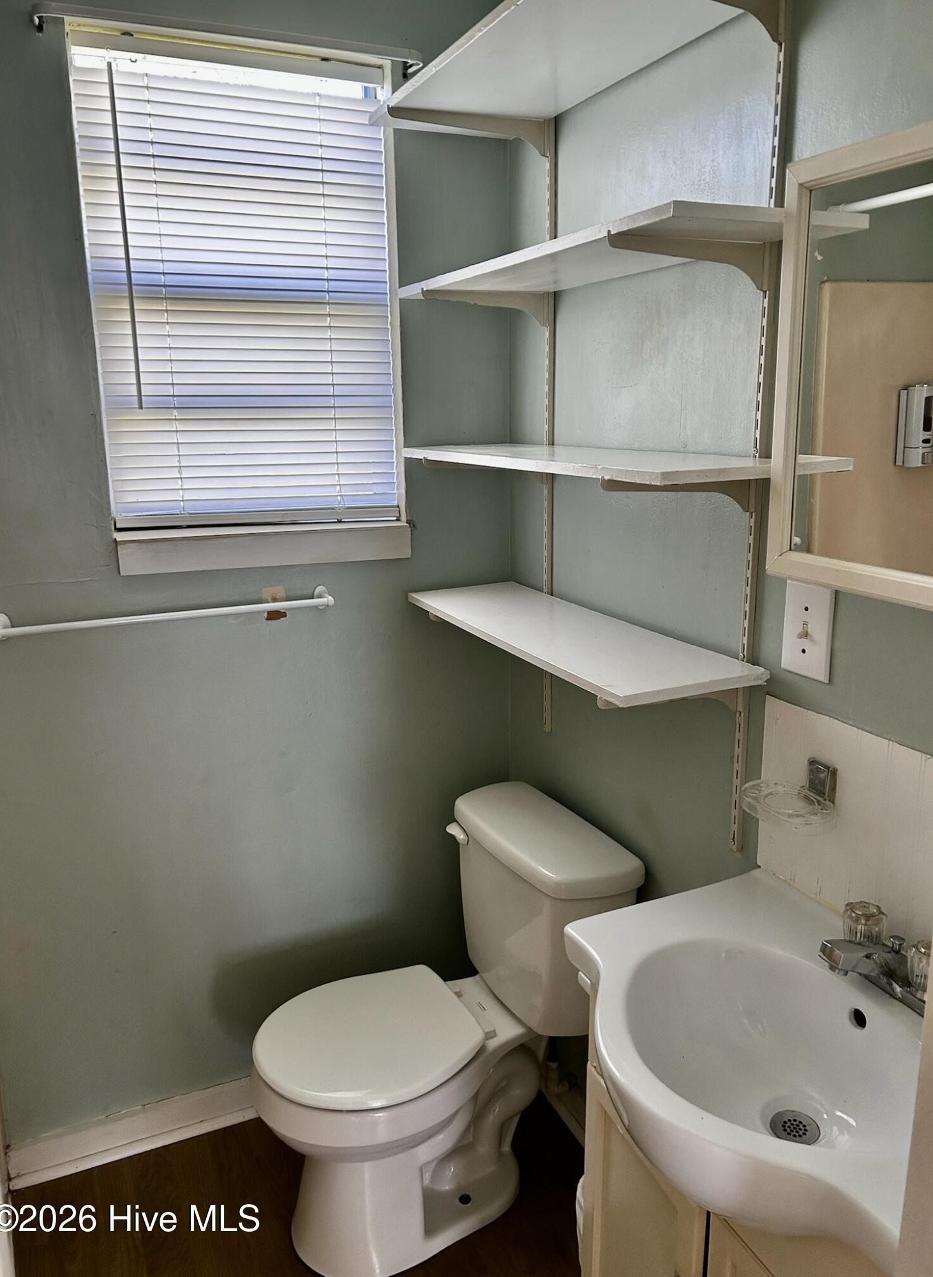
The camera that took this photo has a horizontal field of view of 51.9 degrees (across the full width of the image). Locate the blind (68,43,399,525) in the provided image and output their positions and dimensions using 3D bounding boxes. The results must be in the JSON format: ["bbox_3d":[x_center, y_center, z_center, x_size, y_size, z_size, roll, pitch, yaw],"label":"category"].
[{"bbox_3d":[-0.407,-0.637,1.809,0.559,0.835,0.030,-7,15,-24],"label":"blind"}]

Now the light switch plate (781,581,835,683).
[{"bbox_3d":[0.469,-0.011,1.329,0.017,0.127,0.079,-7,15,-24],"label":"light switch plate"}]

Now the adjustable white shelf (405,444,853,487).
[{"bbox_3d":[0.166,-0.302,1.613,0.243,0.019,0.870,-7,15,-24],"label":"adjustable white shelf"}]

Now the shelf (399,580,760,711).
[{"bbox_3d":[0.156,-0.013,1.712,0.245,0.019,0.803,-7,15,-24],"label":"shelf"}]

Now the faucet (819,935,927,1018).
[{"bbox_3d":[0.490,0.392,1.162,0.138,0.073,0.156,-7,15,-24],"label":"faucet"}]

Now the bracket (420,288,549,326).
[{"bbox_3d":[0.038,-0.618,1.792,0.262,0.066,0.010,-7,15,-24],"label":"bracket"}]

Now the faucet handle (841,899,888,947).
[{"bbox_3d":[0.506,0.367,1.221,0.050,0.048,0.050,-1,14,0],"label":"faucet handle"}]

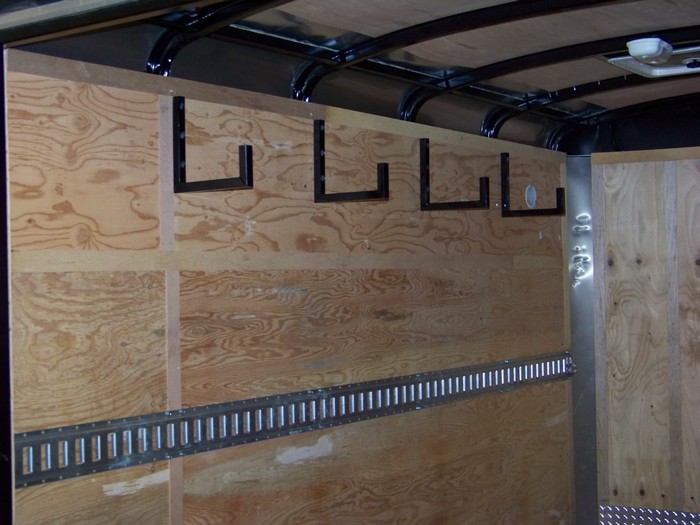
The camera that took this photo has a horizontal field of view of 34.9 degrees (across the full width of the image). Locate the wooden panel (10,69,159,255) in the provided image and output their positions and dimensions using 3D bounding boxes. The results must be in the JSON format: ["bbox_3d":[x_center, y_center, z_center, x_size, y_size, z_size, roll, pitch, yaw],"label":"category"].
[{"bbox_3d":[-0.646,-0.234,2.747,0.018,0.413,0.475,-2,-1,36],"label":"wooden panel"}]

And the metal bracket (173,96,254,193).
[{"bbox_3d":[-0.360,-0.316,2.910,0.256,0.259,0.025,-2,-1,36],"label":"metal bracket"}]

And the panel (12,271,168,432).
[{"bbox_3d":[-0.632,0.207,2.745,0.018,0.370,0.484,-2,-1,36],"label":"panel"}]

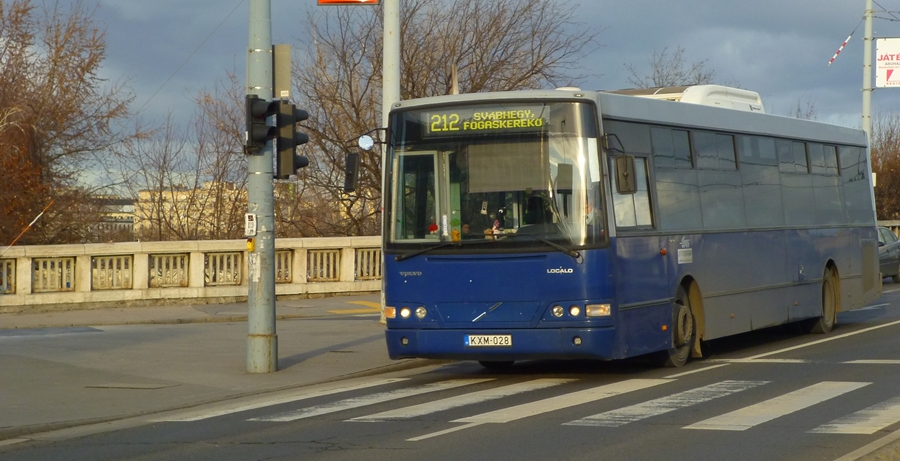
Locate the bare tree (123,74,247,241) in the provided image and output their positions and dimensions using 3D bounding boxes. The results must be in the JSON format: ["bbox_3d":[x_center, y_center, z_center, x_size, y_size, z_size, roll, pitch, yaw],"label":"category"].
[{"bbox_3d":[-6.000,-0.781,46.000,2.858,5.561,3.000,-1,0,0],"label":"bare tree"}]

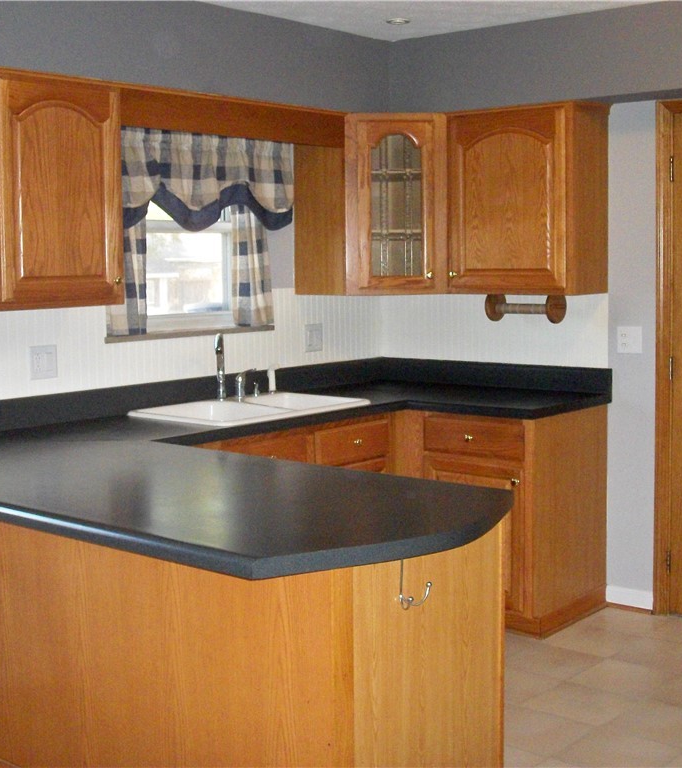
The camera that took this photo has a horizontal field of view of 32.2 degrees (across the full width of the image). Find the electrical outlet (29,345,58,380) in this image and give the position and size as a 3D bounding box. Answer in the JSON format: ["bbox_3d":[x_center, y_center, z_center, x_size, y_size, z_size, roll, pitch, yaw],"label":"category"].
[{"bbox_3d":[-1.077,-0.078,4.293,0.010,0.118,0.115,4,8,41],"label":"electrical outlet"}]

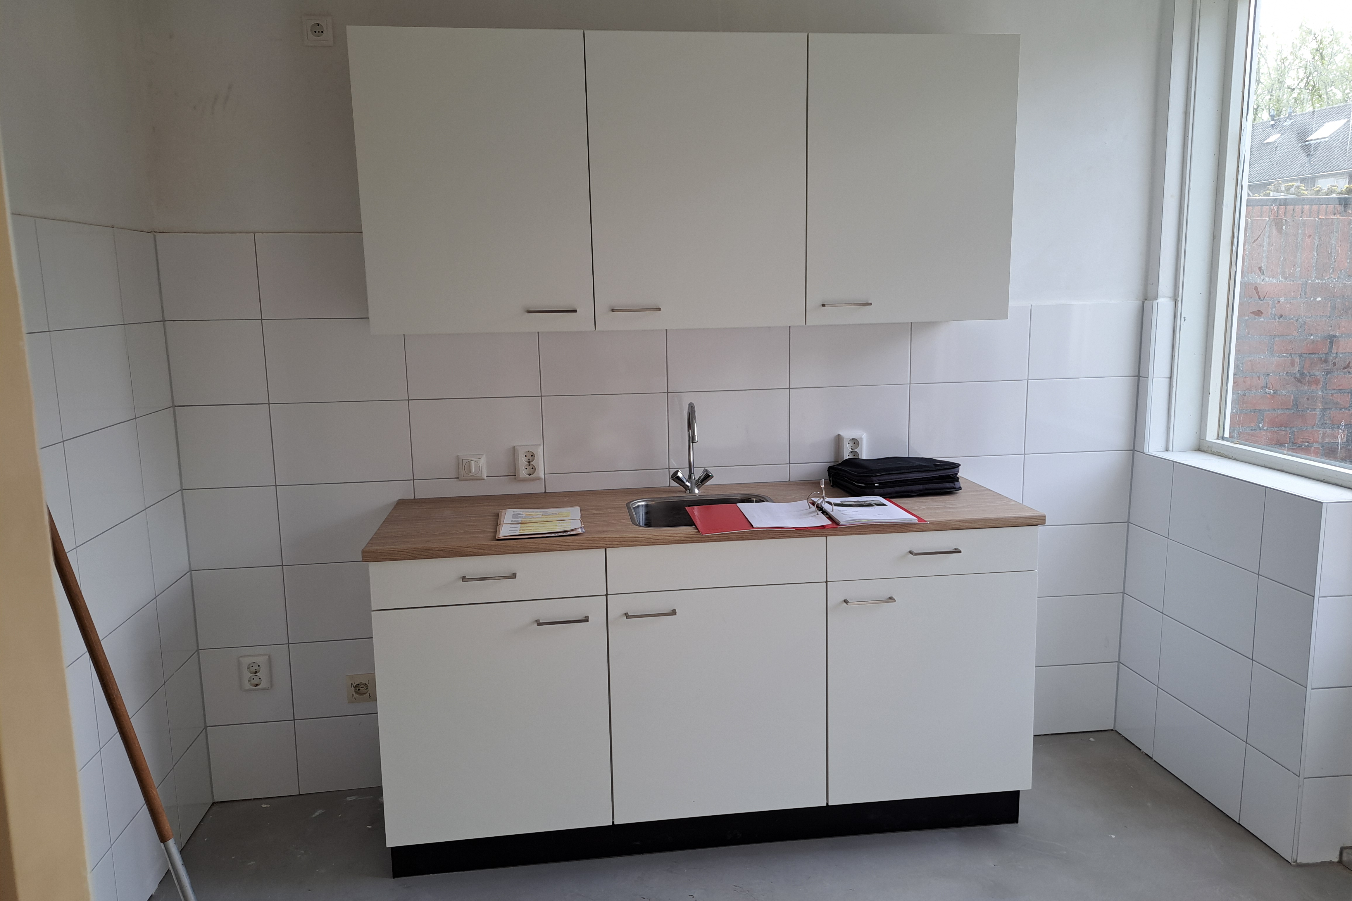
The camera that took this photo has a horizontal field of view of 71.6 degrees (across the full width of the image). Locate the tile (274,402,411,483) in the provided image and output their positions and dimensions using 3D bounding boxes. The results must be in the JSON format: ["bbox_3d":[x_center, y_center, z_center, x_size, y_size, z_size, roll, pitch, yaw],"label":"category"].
[{"bbox_3d":[-1.021,-0.023,2.865,0.400,0.249,0.010,-2,9,-7],"label":"tile"}]

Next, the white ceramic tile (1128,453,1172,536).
[{"bbox_3d":[1.593,0.144,3.139,0.010,0.250,0.210,-2,10,-7],"label":"white ceramic tile"}]

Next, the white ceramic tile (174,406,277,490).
[{"bbox_3d":[-1.364,-0.010,2.844,0.265,0.249,0.010,-2,10,-7],"label":"white ceramic tile"}]

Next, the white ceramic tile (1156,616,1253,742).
[{"bbox_3d":[1.621,0.686,2.878,0.014,0.249,0.395,-2,10,-7],"label":"white ceramic tile"}]

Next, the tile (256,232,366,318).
[{"bbox_3d":[-1.030,-0.521,2.787,0.400,0.250,0.010,-2,9,-7],"label":"tile"}]

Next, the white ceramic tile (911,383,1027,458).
[{"bbox_3d":[0.961,-0.099,3.090,0.396,0.249,0.014,-2,10,-7],"label":"white ceramic tile"}]

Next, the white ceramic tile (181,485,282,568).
[{"bbox_3d":[-1.360,0.240,2.886,0.265,0.250,0.010,-2,10,-7],"label":"white ceramic tile"}]

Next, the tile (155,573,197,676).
[{"bbox_3d":[-1.479,0.520,2.779,0.010,0.250,0.258,-2,10,-8],"label":"tile"}]

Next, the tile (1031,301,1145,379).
[{"bbox_3d":[1.361,-0.364,3.125,0.391,0.250,0.010,-2,9,-7],"label":"tile"}]

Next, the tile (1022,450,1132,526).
[{"bbox_3d":[1.369,0.134,3.205,0.390,0.249,0.010,-2,9,-7],"label":"tile"}]

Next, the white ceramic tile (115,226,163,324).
[{"bbox_3d":[-1.486,-0.480,2.592,0.010,0.250,0.266,-2,9,-8],"label":"white ceramic tile"}]

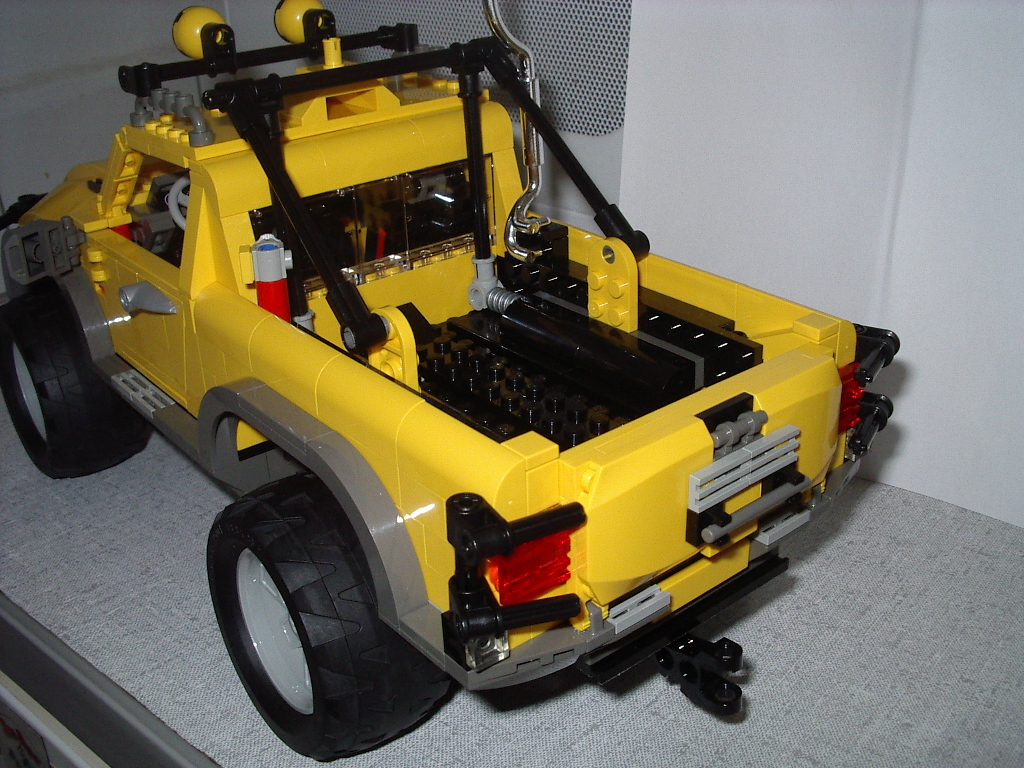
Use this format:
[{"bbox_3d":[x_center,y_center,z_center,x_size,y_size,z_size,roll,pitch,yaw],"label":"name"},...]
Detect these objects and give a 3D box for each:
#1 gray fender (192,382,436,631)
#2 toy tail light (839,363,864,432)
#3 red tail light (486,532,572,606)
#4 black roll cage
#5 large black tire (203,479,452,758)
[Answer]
[{"bbox_3d":[-0.050,0.021,0.262,0.009,0.031,0.094,-21,32,-34],"label":"gray fender"},{"bbox_3d":[0.080,0.004,0.285,0.018,0.018,0.008,-21,32,-34],"label":"toy tail light"},{"bbox_3d":[0.003,0.034,0.229,0.018,0.018,0.008,-21,32,-34],"label":"red tail light"},{"bbox_3d":[-0.036,-0.062,0.319,0.104,0.072,0.117,-21,32,-34],"label":"black roll cage"},{"bbox_3d":[-0.046,0.056,0.279,0.034,0.069,0.069,-21,32,-34],"label":"large black tire"}]

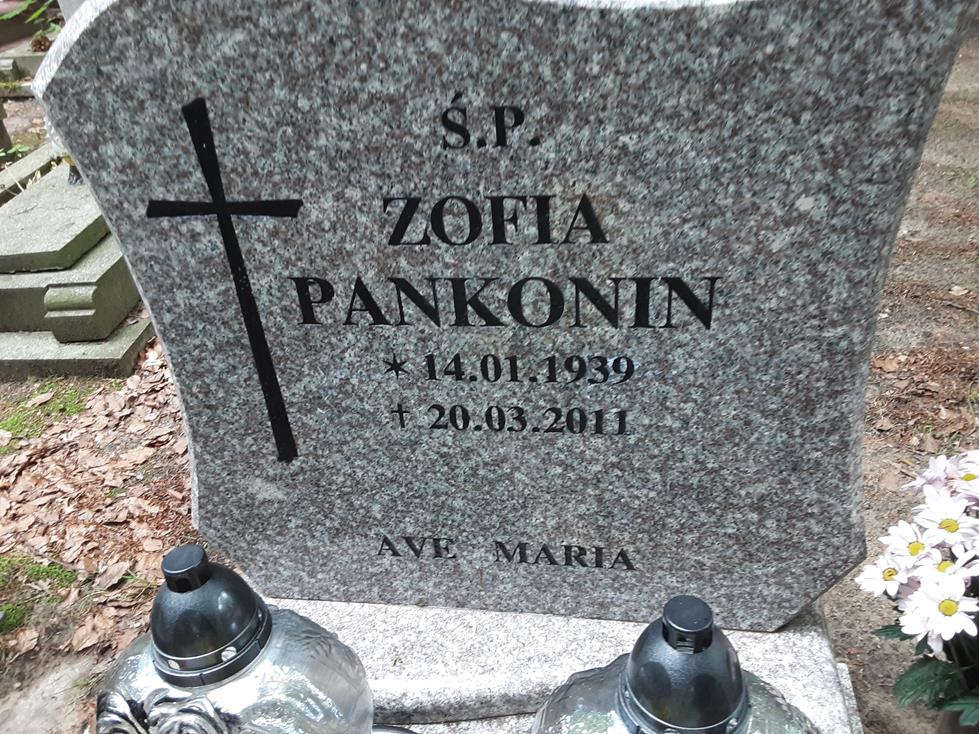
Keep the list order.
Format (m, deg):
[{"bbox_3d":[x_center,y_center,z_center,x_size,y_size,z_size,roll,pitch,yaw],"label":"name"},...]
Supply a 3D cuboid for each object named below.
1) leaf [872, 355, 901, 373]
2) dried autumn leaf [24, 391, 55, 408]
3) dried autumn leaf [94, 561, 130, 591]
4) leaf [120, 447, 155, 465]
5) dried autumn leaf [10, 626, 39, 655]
[{"bbox_3d":[0.917,-0.007,1.831,0.057,0.018,0.075,9,35,20],"label":"leaf"},{"bbox_3d":[-1.107,0.080,1.960,0.038,0.018,0.076,15,37,29],"label":"dried autumn leaf"},{"bbox_3d":[-0.682,0.376,1.432,0.038,0.025,0.070,6,34,16],"label":"dried autumn leaf"},{"bbox_3d":[-0.776,0.193,1.739,0.070,0.018,0.059,3,33,12],"label":"leaf"},{"bbox_3d":[-0.774,0.456,1.320,0.043,0.022,0.056,-16,34,-18],"label":"dried autumn leaf"}]

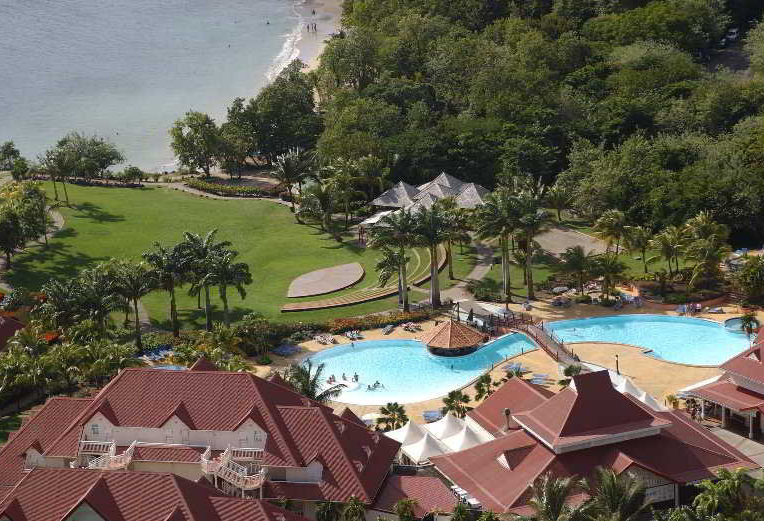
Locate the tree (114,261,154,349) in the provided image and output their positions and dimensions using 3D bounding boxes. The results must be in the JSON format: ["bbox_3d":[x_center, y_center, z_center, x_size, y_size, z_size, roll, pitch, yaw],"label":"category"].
[{"bbox_3d":[-30.350,5.460,285.920,5.700,11.480,5.700,-4,18,-6],"label":"tree"}]

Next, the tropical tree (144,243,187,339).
[{"bbox_3d":[-26.720,3.680,289.650,6.040,12.390,6.040,-3,18,-5],"label":"tropical tree"}]

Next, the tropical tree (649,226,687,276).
[{"bbox_3d":[38.250,-1.240,307.650,5.020,7.100,5.020,1,18,7],"label":"tropical tree"}]

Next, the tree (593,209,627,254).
[{"bbox_3d":[32.317,-4.077,327.991,4.680,6.550,4.680,2,20,6],"label":"tree"}]

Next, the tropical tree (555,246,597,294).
[{"bbox_3d":[25.480,1.390,301.280,5.870,6.700,5.870,0,18,5],"label":"tropical tree"}]

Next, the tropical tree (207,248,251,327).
[{"bbox_3d":[-20.005,3.704,300.130,5.560,10.680,5.560,-1,20,-4],"label":"tropical tree"}]

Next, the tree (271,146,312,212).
[{"bbox_3d":[-13.430,-12.190,346.790,6.440,10.100,6.440,-2,18,-2],"label":"tree"}]

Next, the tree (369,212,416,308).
[{"bbox_3d":[1.263,0.096,305.817,5.930,13.640,5.930,0,20,0],"label":"tree"}]

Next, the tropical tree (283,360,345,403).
[{"bbox_3d":[-7.380,14.840,260.220,7.300,7.930,7.300,-2,18,-2],"label":"tropical tree"}]

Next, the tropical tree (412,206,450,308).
[{"bbox_3d":[6.606,-0.517,306.789,4.920,14.140,4.920,0,20,1],"label":"tropical tree"}]

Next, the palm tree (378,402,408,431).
[{"bbox_3d":[1.290,17.540,257.910,3.560,3.700,3.560,-2,18,0],"label":"palm tree"}]

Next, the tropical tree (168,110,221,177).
[{"bbox_3d":[-29.310,-18.550,368.640,8.270,10.850,8.270,-3,18,-4],"label":"tropical tree"}]

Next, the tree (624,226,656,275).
[{"bbox_3d":[35.710,-1.361,320.149,4.040,6.720,4.040,2,20,6],"label":"tree"}]

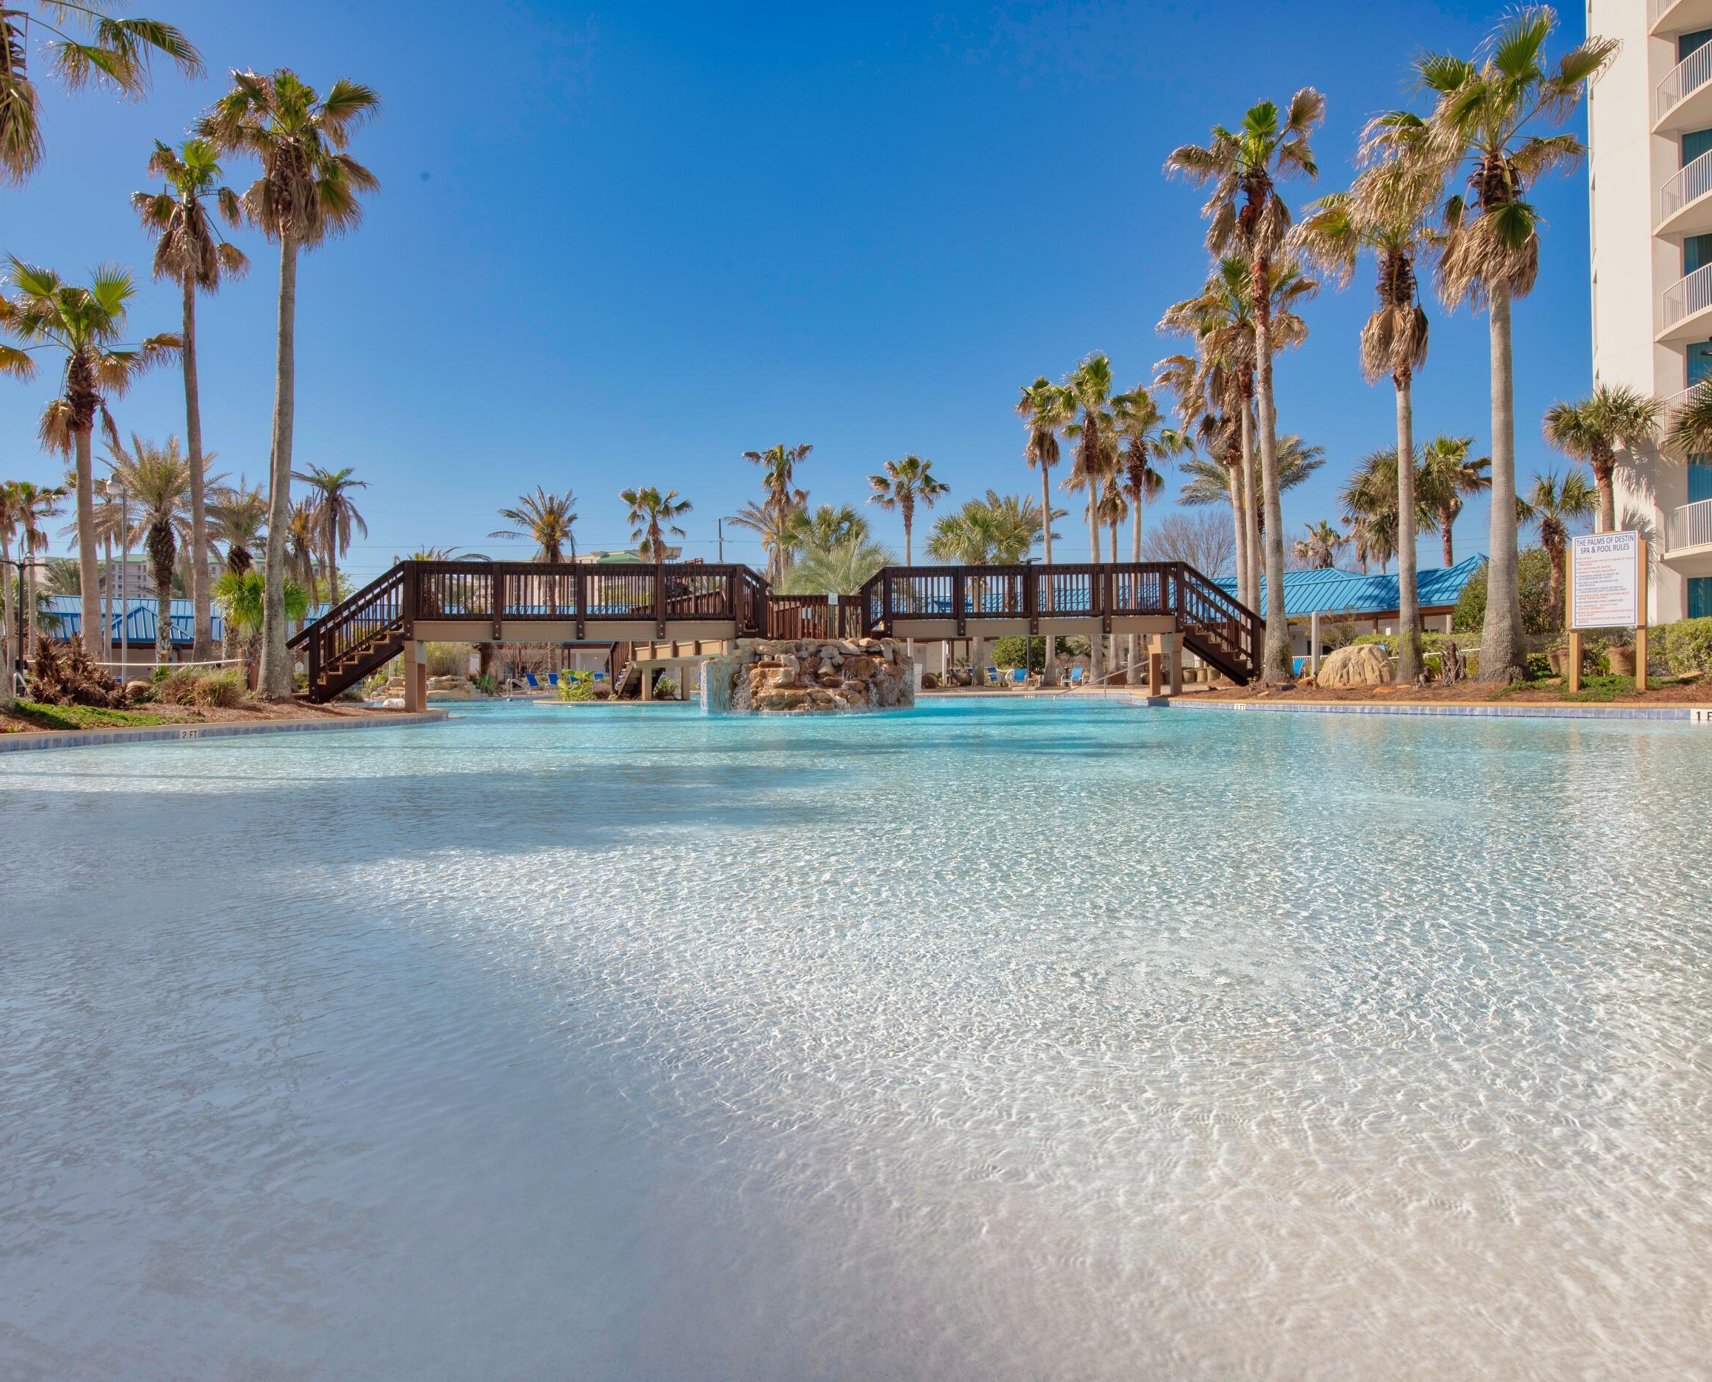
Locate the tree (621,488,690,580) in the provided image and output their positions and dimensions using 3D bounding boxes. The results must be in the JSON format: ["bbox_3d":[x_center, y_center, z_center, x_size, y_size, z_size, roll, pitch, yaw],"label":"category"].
[{"bbox_3d":[-8.399,-4.257,46.020,2.952,8.515,2.952,-1,0,0],"label":"tree"}]

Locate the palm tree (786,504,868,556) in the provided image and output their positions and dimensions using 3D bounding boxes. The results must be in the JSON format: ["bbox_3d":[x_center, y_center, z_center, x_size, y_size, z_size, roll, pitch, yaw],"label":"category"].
[{"bbox_3d":[-0.959,-3.315,37.000,2.900,6.083,2.800,-1,0,0],"label":"palm tree"}]

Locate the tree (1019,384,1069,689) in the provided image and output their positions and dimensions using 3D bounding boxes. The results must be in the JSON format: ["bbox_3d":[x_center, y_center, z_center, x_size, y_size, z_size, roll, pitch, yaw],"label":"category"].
[{"bbox_3d":[6.928,-5.909,40.000,2.200,11.286,2.200,-1,0,0],"label":"tree"}]

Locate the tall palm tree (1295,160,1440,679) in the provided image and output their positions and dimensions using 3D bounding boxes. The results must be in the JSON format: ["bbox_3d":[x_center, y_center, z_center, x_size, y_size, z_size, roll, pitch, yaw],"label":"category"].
[{"bbox_3d":[9.748,-5.143,20.800,3.000,9.920,3.000,-1,0,0],"label":"tall palm tree"}]

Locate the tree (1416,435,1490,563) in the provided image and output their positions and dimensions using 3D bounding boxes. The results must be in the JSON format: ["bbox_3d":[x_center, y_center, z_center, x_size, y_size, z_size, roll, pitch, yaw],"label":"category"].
[{"bbox_3d":[25.626,-5.846,47.025,2.972,10.300,2.972,-1,0,0],"label":"tree"}]

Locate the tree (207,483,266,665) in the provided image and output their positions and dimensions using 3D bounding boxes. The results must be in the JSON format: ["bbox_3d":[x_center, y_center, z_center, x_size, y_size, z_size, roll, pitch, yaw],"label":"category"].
[{"bbox_3d":[-18.870,-3.237,33.500,2.500,6.326,2.500,-1,0,0],"label":"tree"}]

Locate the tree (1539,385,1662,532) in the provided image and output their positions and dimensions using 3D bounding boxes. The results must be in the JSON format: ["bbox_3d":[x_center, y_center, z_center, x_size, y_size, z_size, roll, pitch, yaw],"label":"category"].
[{"bbox_3d":[18.591,-4.023,27.300,2.950,7.237,2.850,-1,0,0],"label":"tree"}]

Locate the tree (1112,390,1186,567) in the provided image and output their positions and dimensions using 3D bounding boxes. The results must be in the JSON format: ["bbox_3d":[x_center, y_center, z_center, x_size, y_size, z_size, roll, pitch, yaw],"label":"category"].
[{"bbox_3d":[10.555,-5.587,39.500,2.900,10.706,2.800,-1,0,0],"label":"tree"}]

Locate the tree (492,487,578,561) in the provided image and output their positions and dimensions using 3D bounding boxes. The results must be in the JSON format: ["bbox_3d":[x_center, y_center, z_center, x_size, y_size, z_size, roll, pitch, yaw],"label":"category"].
[{"bbox_3d":[-13.486,-4.564,46.000,3.700,8.040,3.700,-1,0,0],"label":"tree"}]

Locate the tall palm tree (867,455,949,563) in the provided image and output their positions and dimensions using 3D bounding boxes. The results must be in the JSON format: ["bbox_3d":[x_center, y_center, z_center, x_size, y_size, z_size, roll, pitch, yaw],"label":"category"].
[{"bbox_3d":[2.322,-5.478,49.000,3.700,10.230,3.700,-1,0,0],"label":"tall palm tree"}]

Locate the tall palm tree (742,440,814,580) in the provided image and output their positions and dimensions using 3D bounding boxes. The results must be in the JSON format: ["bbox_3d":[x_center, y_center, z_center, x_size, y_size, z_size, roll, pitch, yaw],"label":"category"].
[{"bbox_3d":[-3.381,-5.508,48.029,3.119,10.734,3.119,-1,0,0],"label":"tall palm tree"}]

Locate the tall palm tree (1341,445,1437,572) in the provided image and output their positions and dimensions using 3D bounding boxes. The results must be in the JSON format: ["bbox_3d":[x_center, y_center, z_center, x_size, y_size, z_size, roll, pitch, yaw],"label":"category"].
[{"bbox_3d":[21.955,-5.264,45.000,4.000,9.600,4.000,-1,0,0],"label":"tall palm tree"}]

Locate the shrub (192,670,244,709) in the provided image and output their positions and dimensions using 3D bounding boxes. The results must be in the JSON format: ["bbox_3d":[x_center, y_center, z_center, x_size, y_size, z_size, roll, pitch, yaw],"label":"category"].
[{"bbox_3d":[-9.774,-0.025,16.800,0.820,0.597,0.750,-1,0,0],"label":"shrub"}]

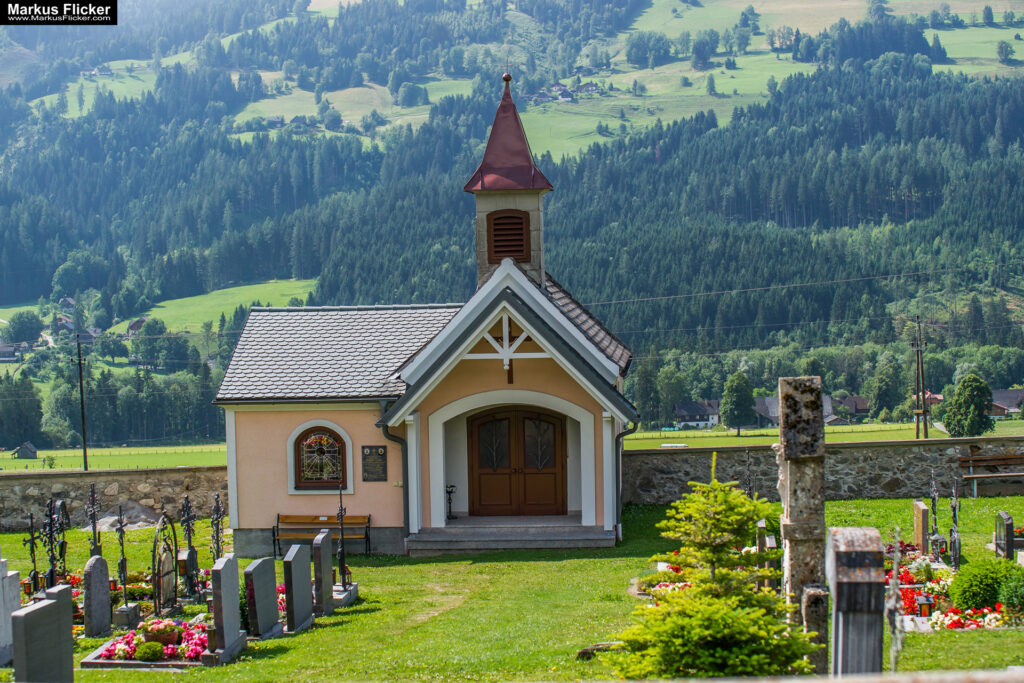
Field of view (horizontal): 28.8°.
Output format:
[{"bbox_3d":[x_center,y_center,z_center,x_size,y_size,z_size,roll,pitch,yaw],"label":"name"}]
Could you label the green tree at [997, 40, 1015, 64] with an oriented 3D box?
[{"bbox_3d":[371.742,-217.697,1500.000,13.559,18.079,13.559,-1,2,4],"label":"green tree"}]

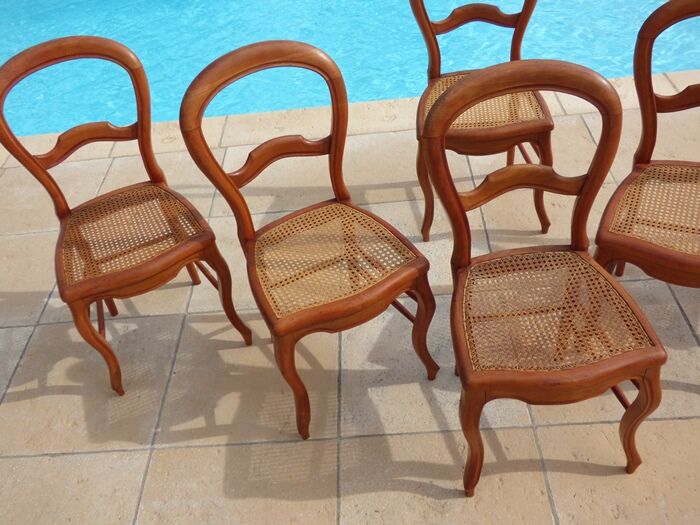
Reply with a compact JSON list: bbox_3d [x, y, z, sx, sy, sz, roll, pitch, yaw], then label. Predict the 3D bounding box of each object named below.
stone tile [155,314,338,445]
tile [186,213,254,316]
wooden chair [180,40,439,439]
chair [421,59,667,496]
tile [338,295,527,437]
[{"bbox_3d":[-0.283,0.330,1.997,0.502,0.030,0.502,-4,42,4],"label":"stone tile"},{"bbox_3d":[-0.284,-0.012,2.377,0.502,0.030,0.502,-4,42,4],"label":"tile"},{"bbox_3d":[-0.082,-0.051,1.702,0.441,0.885,0.485,-23,44,-16],"label":"wooden chair"},{"bbox_3d":[0.423,0.066,1.497,0.441,0.885,0.485,-8,42,0],"label":"chair"},{"bbox_3d":[0.228,0.290,1.964,0.502,0.030,0.502,-4,42,4],"label":"tile"}]

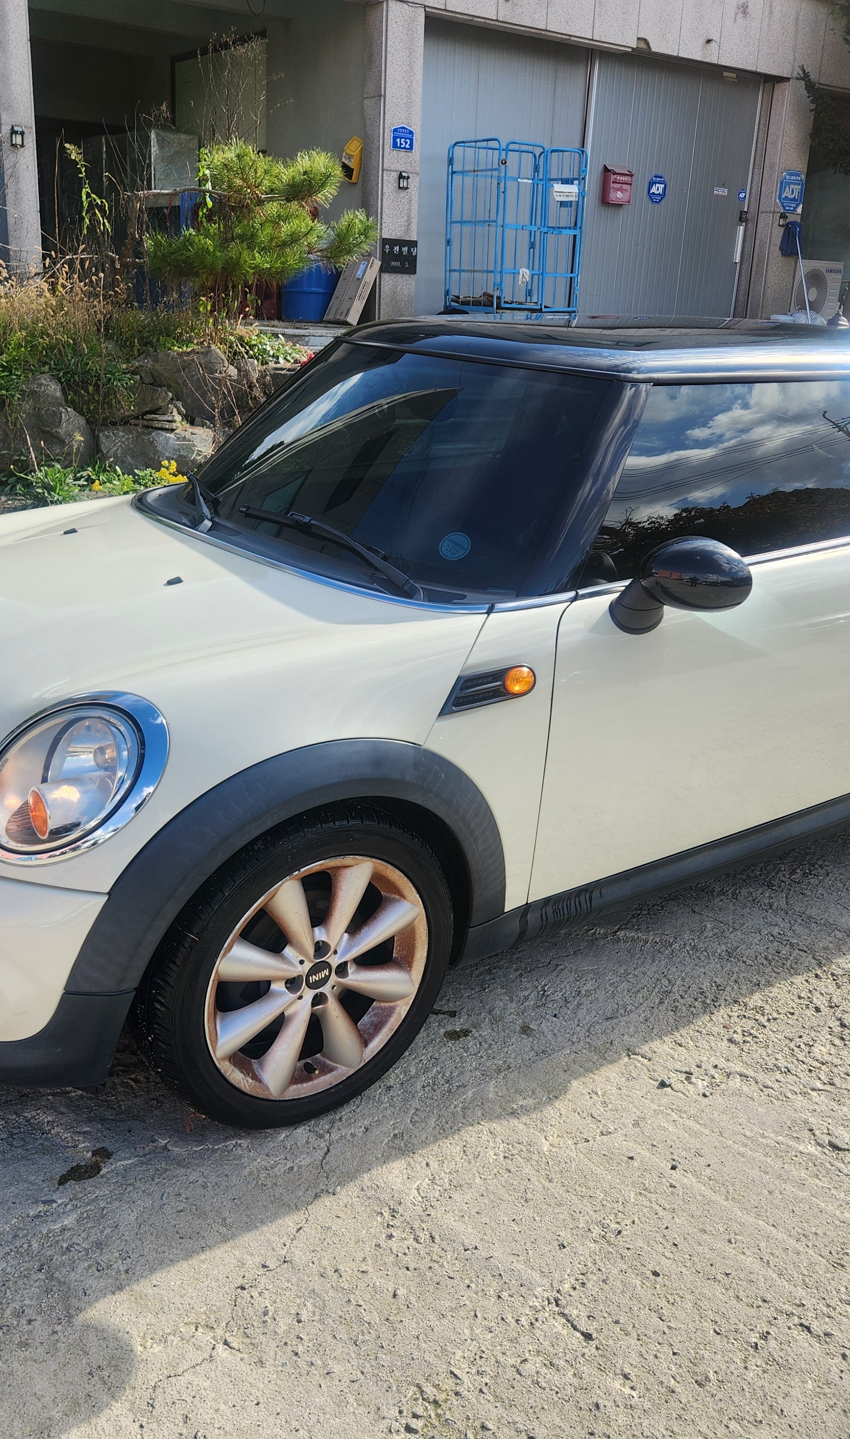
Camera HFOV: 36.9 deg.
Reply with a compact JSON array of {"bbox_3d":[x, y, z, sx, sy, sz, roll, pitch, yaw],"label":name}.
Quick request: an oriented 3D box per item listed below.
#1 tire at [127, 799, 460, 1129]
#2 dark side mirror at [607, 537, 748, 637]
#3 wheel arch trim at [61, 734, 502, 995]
[{"bbox_3d":[-0.240,0.448,2.401,0.615,0.615,0.208,-12,23,-35],"label":"tire"},{"bbox_3d":[0.504,-0.254,2.547,0.160,0.190,0.225,-12,23,-35],"label":"dark side mirror"},{"bbox_3d":[-0.223,0.237,2.261,0.880,0.430,0.130,-12,23,-35],"label":"wheel arch trim"}]

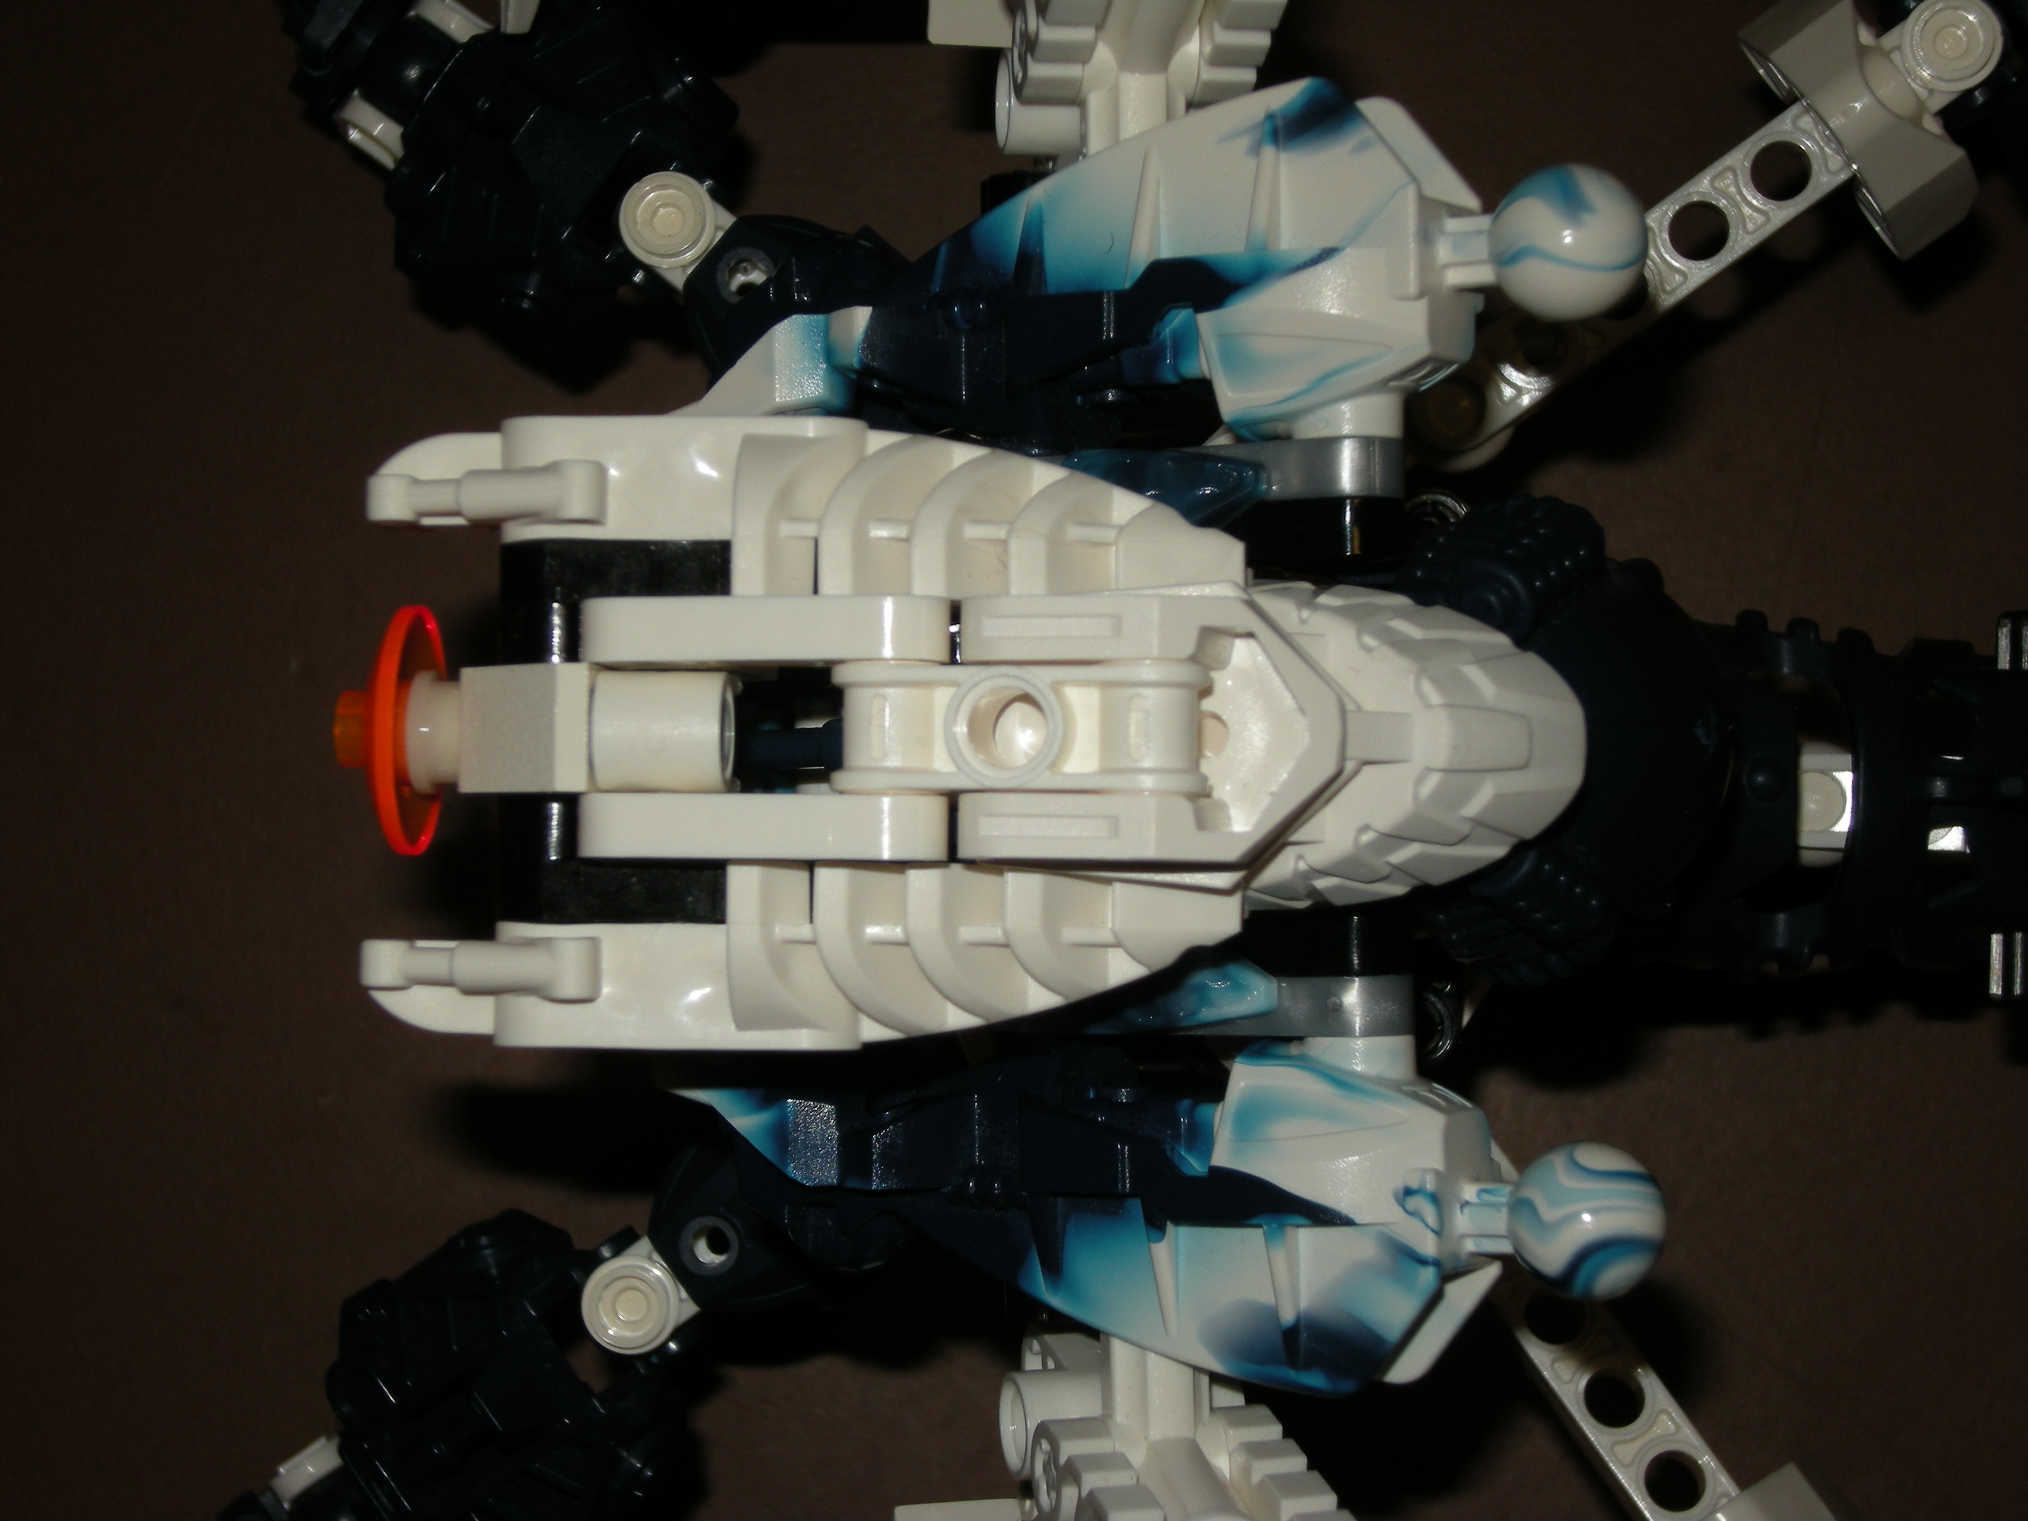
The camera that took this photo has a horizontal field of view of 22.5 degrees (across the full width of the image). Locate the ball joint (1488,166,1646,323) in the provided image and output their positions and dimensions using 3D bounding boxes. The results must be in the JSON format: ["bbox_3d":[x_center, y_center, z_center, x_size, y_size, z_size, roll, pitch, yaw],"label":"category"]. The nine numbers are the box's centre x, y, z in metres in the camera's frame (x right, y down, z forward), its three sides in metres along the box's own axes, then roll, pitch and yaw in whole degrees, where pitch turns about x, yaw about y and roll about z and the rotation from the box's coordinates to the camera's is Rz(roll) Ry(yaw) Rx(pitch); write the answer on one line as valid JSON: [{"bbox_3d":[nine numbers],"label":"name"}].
[{"bbox_3d":[0.036,-0.034,0.332,0.010,0.010,0.010,0,90,0],"label":"ball joint"}]

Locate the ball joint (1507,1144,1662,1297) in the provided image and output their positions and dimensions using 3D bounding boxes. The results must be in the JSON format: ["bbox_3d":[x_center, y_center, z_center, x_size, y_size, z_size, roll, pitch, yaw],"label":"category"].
[{"bbox_3d":[0.037,0.030,0.332,0.010,0.010,0.010,0,90,0],"label":"ball joint"}]

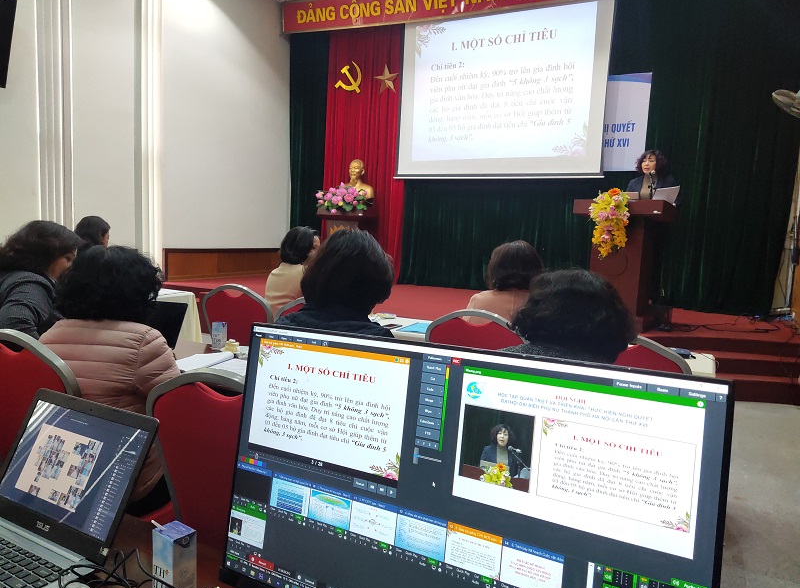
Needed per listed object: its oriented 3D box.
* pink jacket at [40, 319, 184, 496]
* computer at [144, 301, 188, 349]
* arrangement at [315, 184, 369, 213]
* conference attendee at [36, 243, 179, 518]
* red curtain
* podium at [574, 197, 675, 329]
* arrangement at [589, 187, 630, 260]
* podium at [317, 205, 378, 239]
[{"bbox_3d":[-0.938,0.328,1.866,0.470,0.560,0.400,3,6,-2],"label":"pink jacket"},{"bbox_3d":[-1.090,0.124,2.314,0.340,0.210,0.310,4,7,12],"label":"computer"},{"bbox_3d":[-0.816,-1.357,8.196,0.630,0.430,0.320,6,7,26],"label":"arrangement"},{"bbox_3d":[-0.981,0.429,1.980,0.480,1.190,0.720,3,6,-2],"label":"conference attendee"},{"bbox_3d":[-0.553,-2.070,8.663,1.418,3.750,0.200,6,7,26],"label":"red curtain"},{"bbox_3d":[2.105,-0.288,5.512,0.798,1.175,0.500,8,8,38],"label":"podium"},{"bbox_3d":[1.907,-0.651,5.258,0.340,0.650,0.240,8,8,38],"label":"arrangement"},{"bbox_3d":[-0.766,-0.694,8.343,0.738,1.070,0.460,6,7,26],"label":"podium"}]

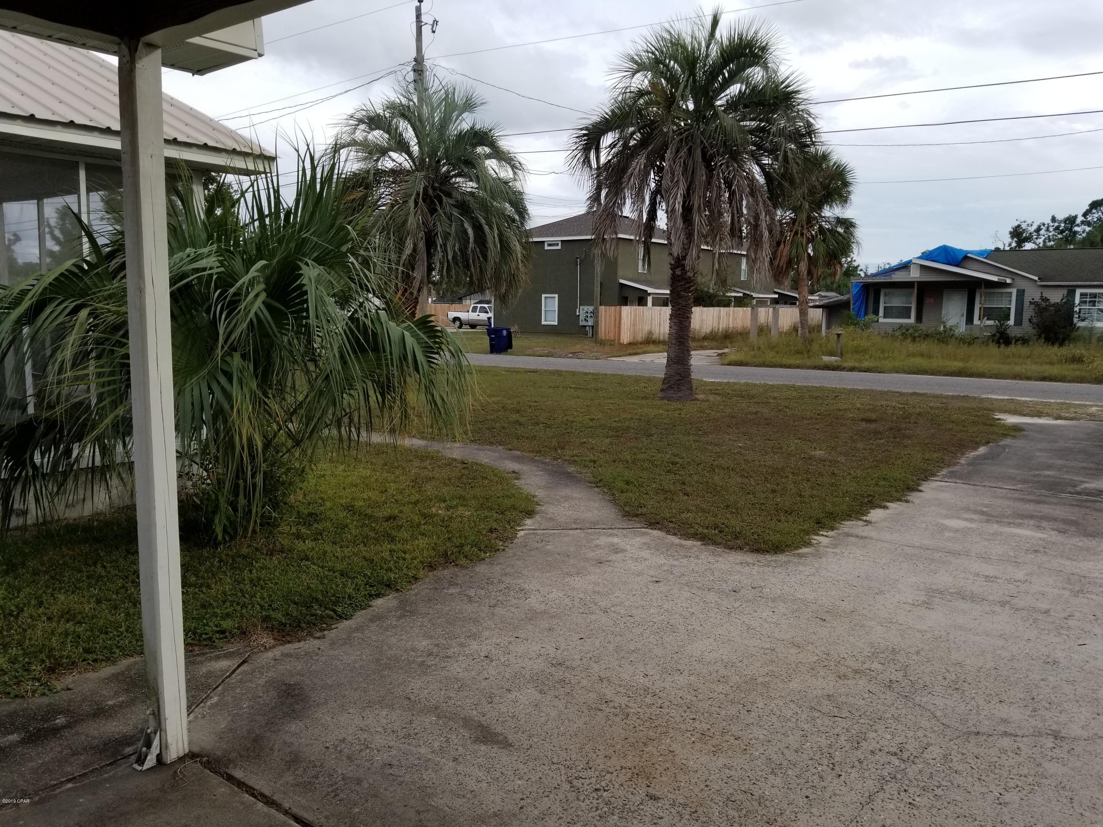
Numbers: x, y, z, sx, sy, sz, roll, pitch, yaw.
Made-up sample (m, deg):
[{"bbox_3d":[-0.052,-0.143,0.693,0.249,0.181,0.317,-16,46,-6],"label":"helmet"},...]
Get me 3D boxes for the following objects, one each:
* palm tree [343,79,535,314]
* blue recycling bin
[{"bbox_3d":[-3.021,-4.700,21.367,4.974,7.409,4.974,0,8,-8],"label":"palm tree"},{"bbox_3d":[-2.050,-2.903,32.632,0.800,1.040,0.670,-4,9,-35],"label":"blue recycling bin"}]

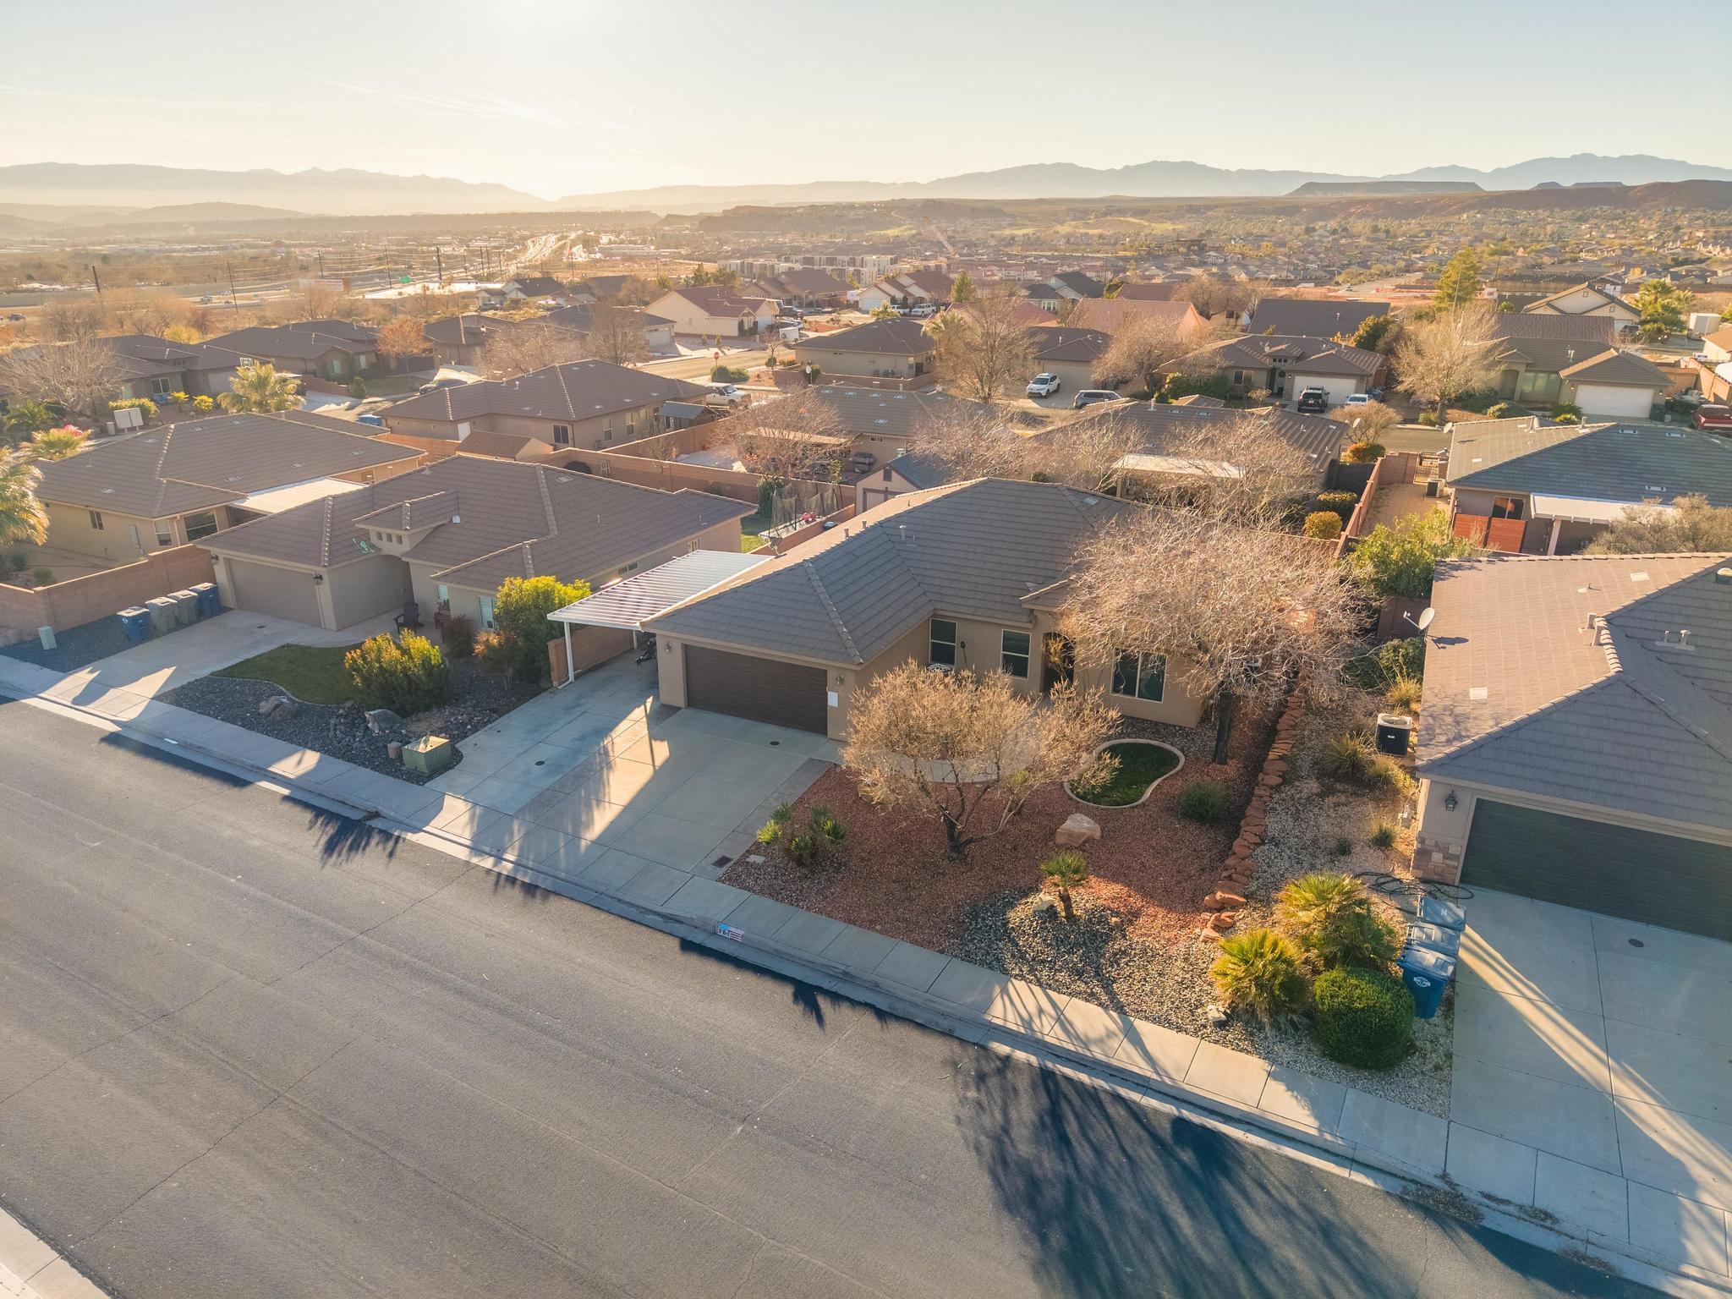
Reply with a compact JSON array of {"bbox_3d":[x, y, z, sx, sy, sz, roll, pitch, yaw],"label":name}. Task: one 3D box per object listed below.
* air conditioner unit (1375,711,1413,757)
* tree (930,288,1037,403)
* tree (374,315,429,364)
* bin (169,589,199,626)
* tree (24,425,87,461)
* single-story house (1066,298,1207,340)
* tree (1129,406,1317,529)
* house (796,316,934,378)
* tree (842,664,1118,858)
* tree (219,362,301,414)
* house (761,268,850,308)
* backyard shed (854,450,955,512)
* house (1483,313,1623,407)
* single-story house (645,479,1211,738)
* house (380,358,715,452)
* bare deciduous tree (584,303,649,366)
[{"bbox_3d":[15.519,2.487,35.293,0.840,0.880,0.850,10,22,24],"label":"air conditioner unit"},{"bbox_3d":[9.533,-24.660,97.801,8.630,9.015,8.630,0,21,0],"label":"tree"},{"bbox_3d":[-44.910,-28.937,115.395,5.200,5.900,5.200,10,22,24],"label":"tree"},{"bbox_3d":[-25.702,-1.556,45.511,0.900,1.160,0.750,10,22,24],"label":"bin"},{"bbox_3d":[-47.350,-10.847,70.651,4.500,4.600,4.500,0,20,0],"label":"tree"},{"bbox_3d":[31.628,-38.148,140.329,13.000,5.200,14.400,10,22,24],"label":"single-story house"},{"bbox_3d":[16.406,-7.438,53.803,7.800,6.300,7.400,10,22,24],"label":"tree"},{"bbox_3d":[2.806,-31.528,123.857,12.767,4.900,18.787,10,22,23],"label":"house"},{"bbox_3d":[2.712,2.899,28.611,6.550,4.612,6.550,0,21,0],"label":"tree"},{"bbox_3d":[-43.832,-17.486,87.383,5.900,6.800,5.900,0,20,0],"label":"tree"},{"bbox_3d":[-12.403,-63.227,211.174,15.500,5.900,13.500,-12,23,-30],"label":"house"},{"bbox_3d":[1.835,-7.776,58.229,3.250,3.400,3.700,9,22,22],"label":"backyard shed"},{"bbox_3d":[54.410,-22.602,97.196,16.800,4.550,16.400,10,22,24],"label":"house"},{"bbox_3d":[4.752,-2.754,41.744,16.550,5.800,19.600,10,22,23],"label":"single-story house"},{"bbox_3d":[-22.413,-17.871,87.018,15.247,5.100,19.320,10,22,23],"label":"house"},{"bbox_3d":[-27.716,-34.963,133.308,7.200,7.100,7.200,0,20,0],"label":"bare deciduous tree"}]

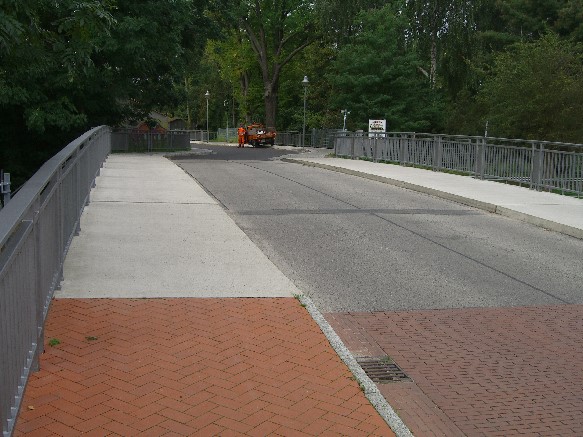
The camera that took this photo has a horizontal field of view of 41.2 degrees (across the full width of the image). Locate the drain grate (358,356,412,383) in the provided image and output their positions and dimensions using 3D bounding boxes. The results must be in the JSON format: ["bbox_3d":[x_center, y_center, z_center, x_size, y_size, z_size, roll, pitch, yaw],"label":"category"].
[{"bbox_3d":[0.548,0.980,4.930,0.320,0.040,0.480,-2,10,-12],"label":"drain grate"}]

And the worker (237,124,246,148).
[{"bbox_3d":[-3.650,-6.020,56.500,0.600,1.780,0.380,0,7,-3],"label":"worker"}]

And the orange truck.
[{"bbox_3d":[-2.440,-6.300,58.800,1.750,1.850,4.800,-2,7,-13],"label":"orange truck"}]

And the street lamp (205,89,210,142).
[{"bbox_3d":[-7.870,-9.600,73.000,0.450,4.950,0.450,0,7,0],"label":"street lamp"}]

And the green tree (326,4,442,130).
[{"bbox_3d":[6.200,-9.000,50.500,7.600,9.600,7.400,0,7,0],"label":"green tree"}]

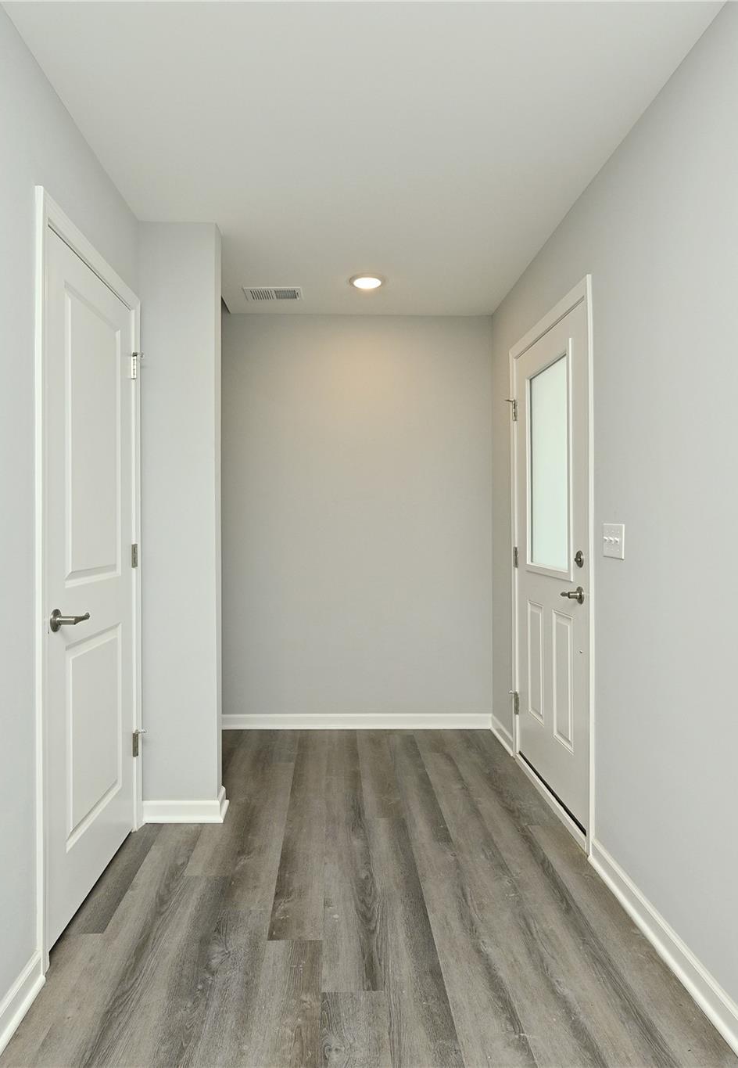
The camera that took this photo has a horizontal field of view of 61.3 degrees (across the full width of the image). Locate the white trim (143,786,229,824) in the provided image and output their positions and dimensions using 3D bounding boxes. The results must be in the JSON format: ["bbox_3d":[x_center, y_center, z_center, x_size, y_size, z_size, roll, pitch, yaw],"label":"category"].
[{"bbox_3d":[-0.757,1.111,2.605,0.330,0.090,0.190,0,1,-3],"label":"white trim"}]

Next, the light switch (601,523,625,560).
[{"bbox_3d":[0.823,0.023,2.104,0.014,0.116,0.161,0,1,-3],"label":"light switch"}]

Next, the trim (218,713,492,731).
[{"bbox_3d":[-0.083,1.102,3.666,1.600,0.090,0.022,0,1,-1],"label":"trim"}]

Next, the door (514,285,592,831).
[{"bbox_3d":[0.810,0.125,2.747,0.050,2.030,0.920,0,1,-3],"label":"door"}]

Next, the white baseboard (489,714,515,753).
[{"bbox_3d":[0.731,1.107,3.465,0.022,0.090,0.430,0,1,-3],"label":"white baseboard"}]

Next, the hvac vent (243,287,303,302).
[{"bbox_3d":[-0.517,-1.285,3.365,0.305,0.020,0.205,0,1,-3],"label":"hvac vent"}]

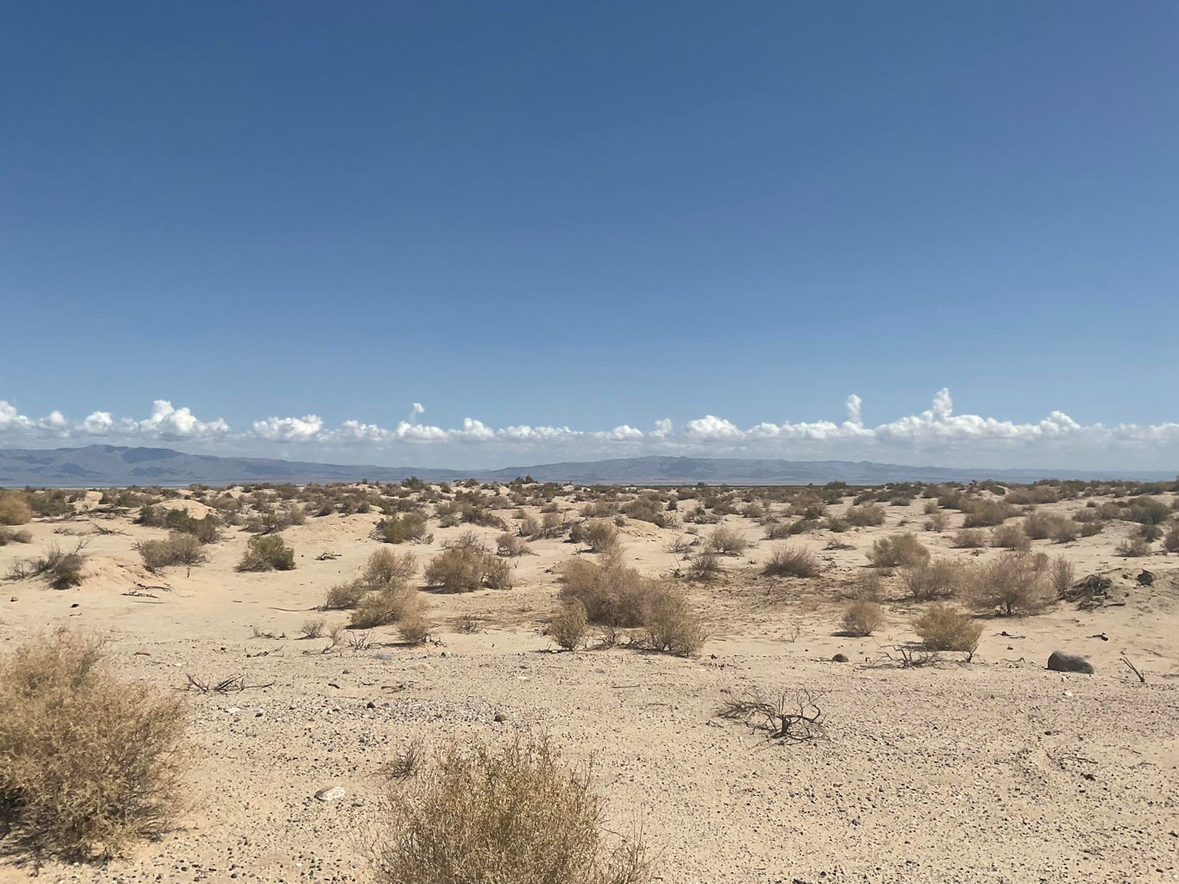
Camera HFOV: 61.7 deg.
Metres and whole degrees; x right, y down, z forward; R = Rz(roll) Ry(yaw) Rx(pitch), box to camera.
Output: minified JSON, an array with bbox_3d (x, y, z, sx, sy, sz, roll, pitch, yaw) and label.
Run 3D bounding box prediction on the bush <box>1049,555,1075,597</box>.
[{"bbox_3d":[6.760,1.911,14.132,0.382,0.575,0.382,-1,-3,25],"label":"bush"}]

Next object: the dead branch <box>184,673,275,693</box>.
[{"bbox_3d":[-2.836,1.900,7.777,0.718,0.112,0.323,1,-3,-20],"label":"dead branch"}]

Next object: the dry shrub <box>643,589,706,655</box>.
[{"bbox_3d":[0.811,1.693,9.373,0.584,0.618,0.526,0,-2,5],"label":"dry shrub"}]

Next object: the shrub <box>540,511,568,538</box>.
[{"bbox_3d":[-1.079,2.490,30.061,0.815,0.803,0.775,0,-2,-2],"label":"shrub"}]

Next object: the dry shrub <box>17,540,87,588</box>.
[{"bbox_3d":[-8.699,1.994,16.015,1.105,0.715,0.995,1,-3,-28],"label":"dry shrub"}]

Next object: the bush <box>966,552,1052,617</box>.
[{"bbox_3d":[5.239,1.766,12.294,1.022,0.791,0.920,-1,-3,23],"label":"bush"}]

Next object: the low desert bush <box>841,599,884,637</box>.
[{"bbox_3d":[2.905,1.860,10.514,0.437,0.378,0.415,-1,-3,15],"label":"low desert bush"}]

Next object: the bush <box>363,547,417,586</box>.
[{"bbox_3d":[-3.208,2.003,15.853,0.872,0.602,0.785,0,-3,-11],"label":"bush"}]

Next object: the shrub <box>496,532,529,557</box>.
[{"bbox_3d":[-1.672,2.236,21.604,0.691,0.544,0.622,0,-2,-4],"label":"shrub"}]

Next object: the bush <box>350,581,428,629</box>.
[{"bbox_3d":[-2.308,1.866,11.402,0.907,0.574,0.816,0,-2,-11],"label":"bush"}]

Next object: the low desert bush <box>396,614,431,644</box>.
[{"bbox_3d":[-1.787,1.885,10.038,0.336,0.298,0.319,0,-2,-10],"label":"low desert bush"}]

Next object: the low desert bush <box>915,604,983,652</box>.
[{"bbox_3d":[3.519,1.823,9.701,0.665,0.470,0.598,-1,-3,20],"label":"low desert bush"}]

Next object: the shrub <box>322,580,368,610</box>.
[{"bbox_3d":[-3.185,2.012,12.961,0.616,0.387,0.554,1,-2,-14],"label":"shrub"}]

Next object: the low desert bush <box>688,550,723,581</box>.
[{"bbox_3d":[1.996,2.118,17.066,0.586,0.466,0.557,0,-2,7],"label":"low desert bush"}]

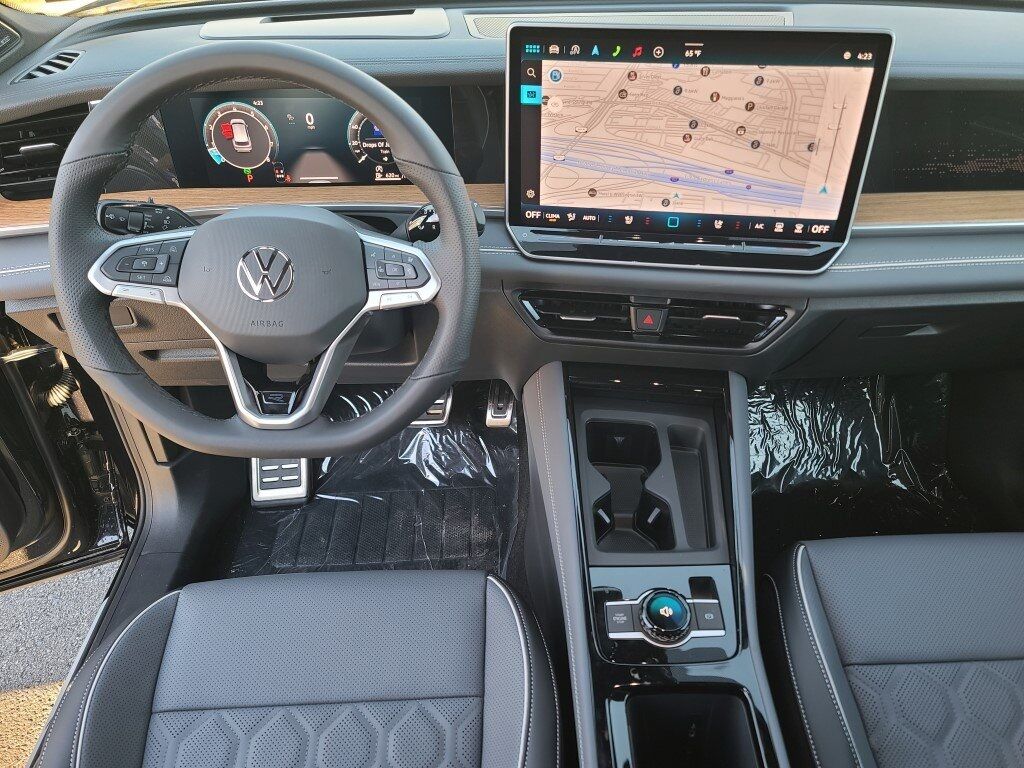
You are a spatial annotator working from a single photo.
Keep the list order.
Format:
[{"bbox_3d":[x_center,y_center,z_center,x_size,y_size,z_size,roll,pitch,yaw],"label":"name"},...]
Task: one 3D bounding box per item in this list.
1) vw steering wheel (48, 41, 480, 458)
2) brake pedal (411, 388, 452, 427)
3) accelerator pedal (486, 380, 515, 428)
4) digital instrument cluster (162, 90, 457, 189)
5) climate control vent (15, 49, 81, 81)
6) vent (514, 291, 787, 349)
[{"bbox_3d":[-0.211,-0.108,0.655,0.370,0.357,0.090,-2,14,-2],"label":"vw steering wheel"},{"bbox_3d":[-0.149,0.038,1.265,0.090,0.070,0.035,-2,4,-2],"label":"brake pedal"},{"bbox_3d":[-0.020,0.028,1.300,0.044,0.100,0.035,-2,2,-2],"label":"accelerator pedal"},{"bbox_3d":[-0.214,-0.267,0.803,0.303,0.102,0.035,-2,25,-2],"label":"digital instrument cluster"},{"bbox_3d":[-0.515,-0.352,0.820,0.045,0.020,0.115,-2,33,-2],"label":"climate control vent"},{"bbox_3d":[0.162,-0.081,0.848,0.305,0.062,0.045,4,33,6],"label":"vent"}]

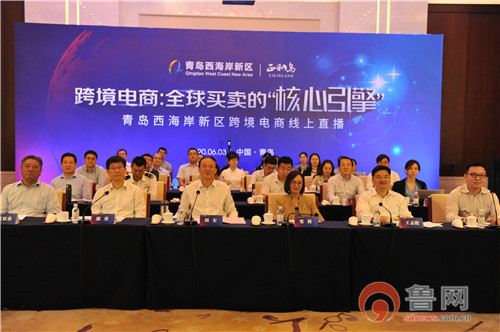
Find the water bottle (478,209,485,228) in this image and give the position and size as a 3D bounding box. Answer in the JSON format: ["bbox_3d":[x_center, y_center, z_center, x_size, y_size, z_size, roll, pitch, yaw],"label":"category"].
[{"bbox_3d":[2.093,0.472,5.631,0.063,0.175,0.063,1,3,-1],"label":"water bottle"}]

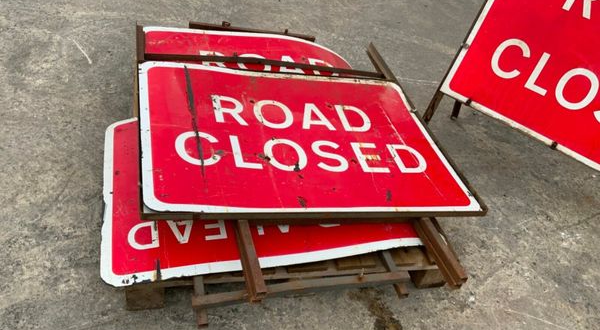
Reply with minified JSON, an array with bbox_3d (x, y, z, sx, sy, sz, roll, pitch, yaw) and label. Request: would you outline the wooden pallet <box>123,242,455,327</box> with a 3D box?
[{"bbox_3d":[-0.099,0.109,1.756,1.000,0.150,0.800,-1,38,-19],"label":"wooden pallet"}]

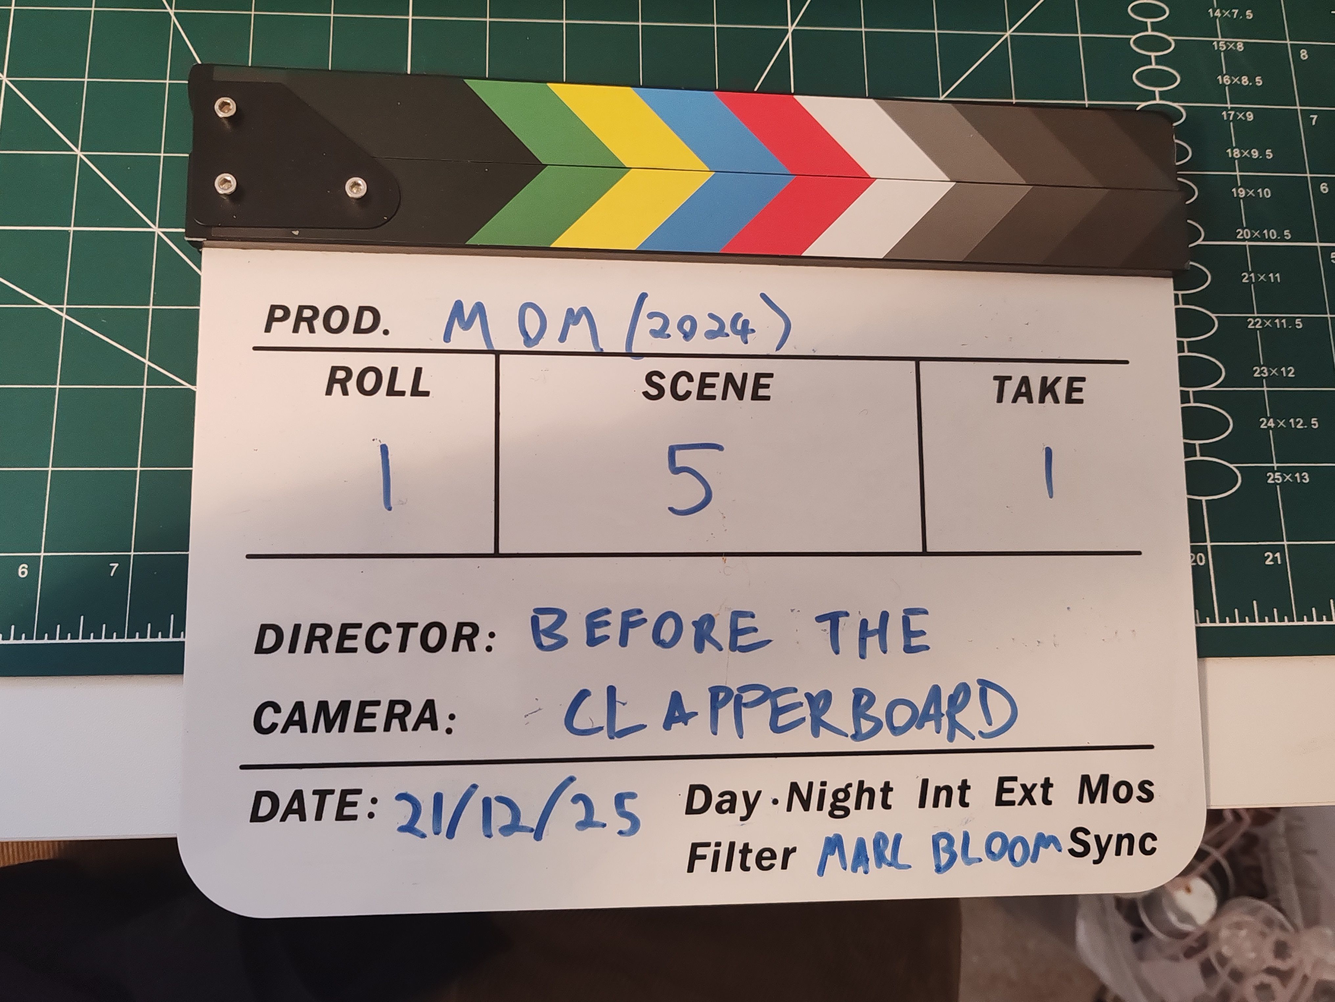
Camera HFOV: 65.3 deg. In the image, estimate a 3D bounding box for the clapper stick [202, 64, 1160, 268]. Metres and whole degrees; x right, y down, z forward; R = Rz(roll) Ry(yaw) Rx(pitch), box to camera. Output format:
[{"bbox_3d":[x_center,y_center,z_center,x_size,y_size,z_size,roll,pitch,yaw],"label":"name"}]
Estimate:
[{"bbox_3d":[0.011,-0.099,0.324,0.306,0.018,0.052,1,84,-5],"label":"clapper stick"}]

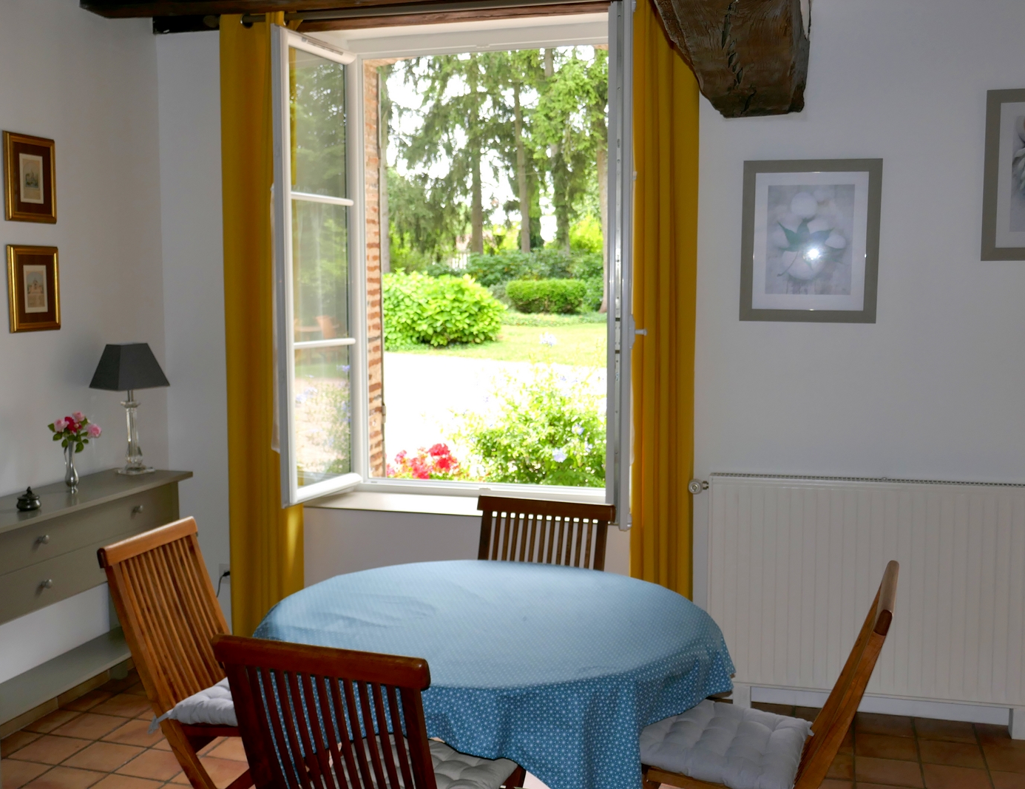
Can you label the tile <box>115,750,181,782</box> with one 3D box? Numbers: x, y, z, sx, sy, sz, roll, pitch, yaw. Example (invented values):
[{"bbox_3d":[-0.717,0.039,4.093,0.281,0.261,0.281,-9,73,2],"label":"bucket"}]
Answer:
[{"bbox_3d":[-1.171,1.227,3.580,0.198,0.012,0.193,2,6,16],"label":"tile"}]

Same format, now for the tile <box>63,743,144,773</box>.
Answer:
[{"bbox_3d":[-1.368,1.221,3.639,0.198,0.012,0.193,2,6,16],"label":"tile"}]

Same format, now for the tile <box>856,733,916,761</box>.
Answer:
[{"bbox_3d":[1.278,1.213,3.715,0.201,0.012,0.199,1,5,16],"label":"tile"}]

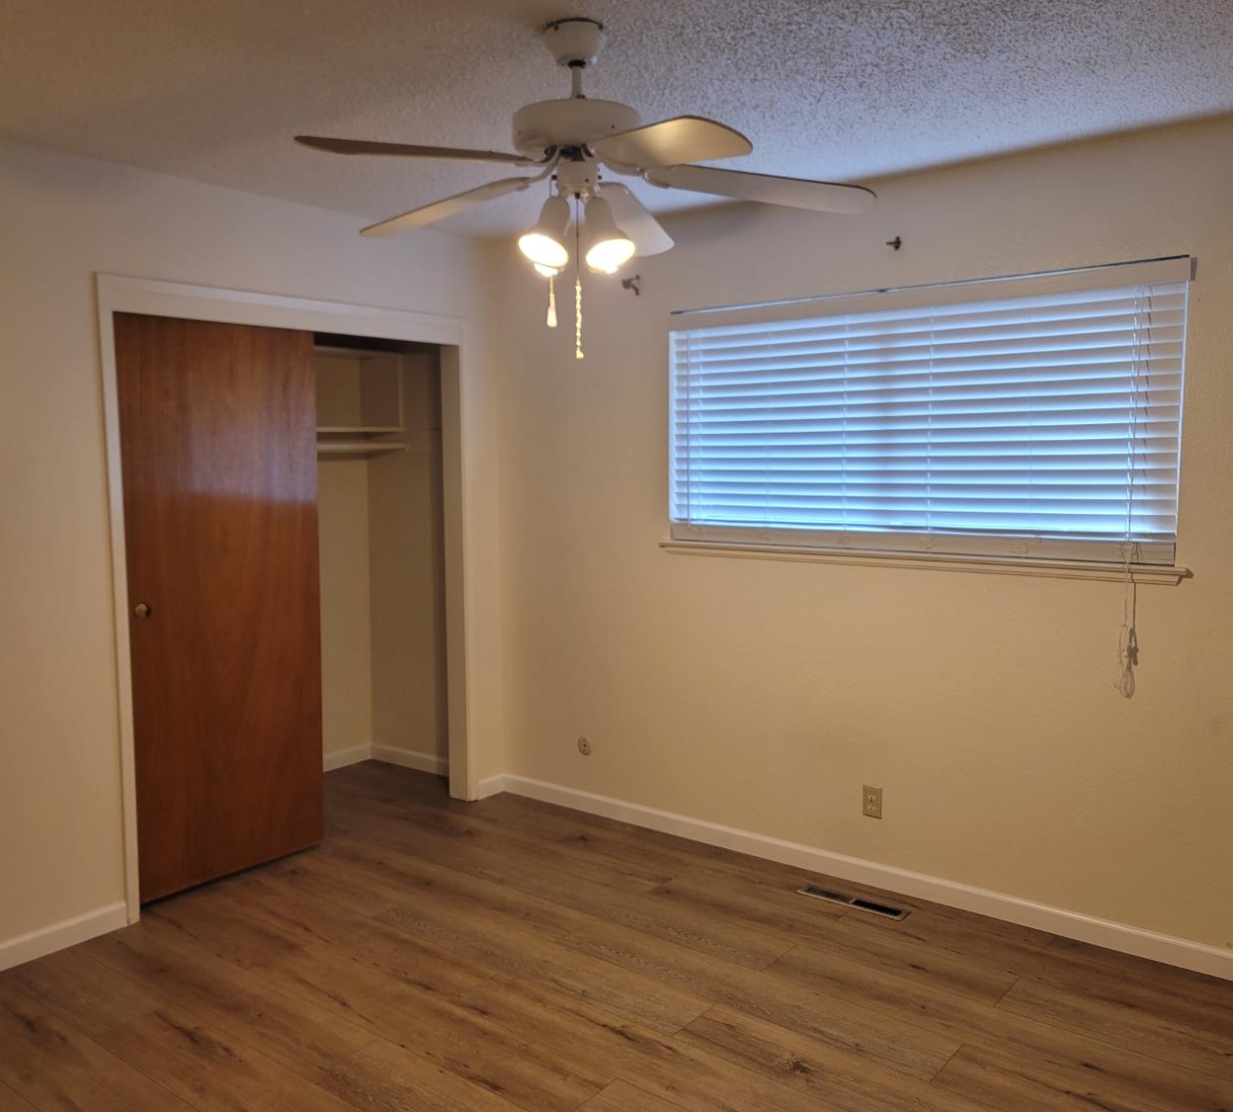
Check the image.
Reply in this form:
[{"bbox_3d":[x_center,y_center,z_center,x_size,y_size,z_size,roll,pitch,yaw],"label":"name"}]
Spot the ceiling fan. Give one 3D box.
[{"bbox_3d":[-0.119,-0.885,2.351,1.260,0.540,1.270,4,7,38],"label":"ceiling fan"}]

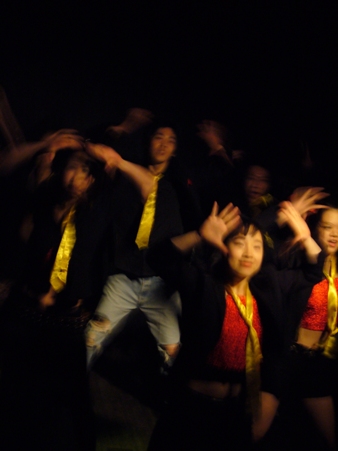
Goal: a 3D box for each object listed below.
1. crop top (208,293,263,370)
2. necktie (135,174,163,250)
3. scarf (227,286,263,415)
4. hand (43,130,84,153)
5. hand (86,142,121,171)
[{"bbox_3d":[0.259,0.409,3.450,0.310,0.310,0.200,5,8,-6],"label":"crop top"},{"bbox_3d":[-0.102,-0.068,4.750,0.090,0.390,0.050,12,6,-1],"label":"necktie"},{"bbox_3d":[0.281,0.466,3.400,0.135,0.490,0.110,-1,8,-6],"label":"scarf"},{"bbox_3d":[-0.504,-0.405,4.400,0.180,0.110,0.080,-3,24,-6],"label":"hand"},{"bbox_3d":[-0.325,-0.348,4.600,0.185,0.100,0.080,29,15,-6],"label":"hand"}]

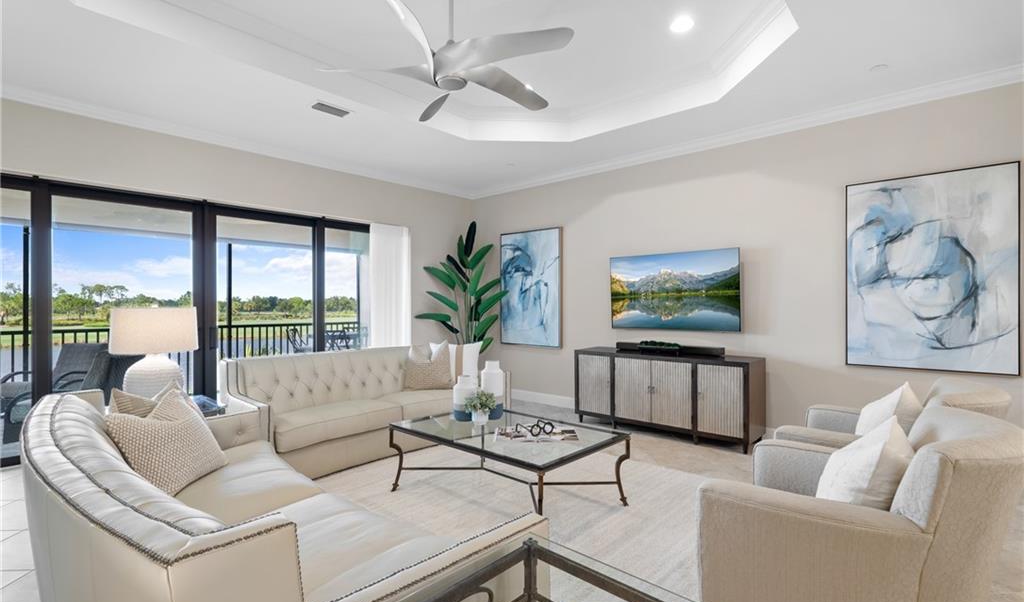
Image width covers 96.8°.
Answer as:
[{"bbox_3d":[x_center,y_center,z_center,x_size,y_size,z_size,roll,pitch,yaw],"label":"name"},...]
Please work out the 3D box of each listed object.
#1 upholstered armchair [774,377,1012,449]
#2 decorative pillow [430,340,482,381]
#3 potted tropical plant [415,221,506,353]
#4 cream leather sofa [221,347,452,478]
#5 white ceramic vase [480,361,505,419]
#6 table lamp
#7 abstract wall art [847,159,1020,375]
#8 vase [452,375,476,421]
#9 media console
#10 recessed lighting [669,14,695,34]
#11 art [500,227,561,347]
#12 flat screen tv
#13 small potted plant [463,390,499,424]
[{"bbox_3d":[2.118,0.911,2.621,0.930,0.900,0.860,0,0,37],"label":"upholstered armchair"},{"bbox_3d":[-0.600,0.710,4.970,0.530,0.500,0.170,0,-16,-23],"label":"decorative pillow"},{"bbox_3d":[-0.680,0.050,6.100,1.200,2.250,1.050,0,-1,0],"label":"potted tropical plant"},{"bbox_3d":[-1.257,0.944,4.337,2.450,0.880,1.080,0,0,-43],"label":"cream leather sofa"},{"bbox_3d":[-0.152,0.688,3.535,0.175,0.435,0.175,0,0,0],"label":"white ceramic vase"},{"bbox_3d":[-2.285,0.385,2.900,0.450,0.670,0.450,0,-1,43],"label":"table lamp"},{"bbox_3d":[3.300,-0.230,3.635,1.020,1.530,0.050,0,-1,43],"label":"abstract wall art"},{"bbox_3d":[-0.354,0.739,3.477,0.180,0.335,0.180,0,0,0],"label":"vase"},{"bbox_3d":[1.555,0.957,4.770,1.840,0.810,0.460,0,-1,43],"label":"media console"},{"bbox_3d":[1.237,-2.018,3.320,0.180,0.030,0.180,0,-1,0],"label":"recessed lighting"},{"bbox_3d":[0.243,-0.168,6.100,1.020,1.530,0.055,0,-1,43],"label":"art"},{"bbox_3d":[1.707,-0.096,4.869,1.410,0.820,0.060,0,0,39],"label":"flat screen tv"},{"bbox_3d":[-0.233,0.786,3.359,0.235,0.240,0.235,0,0,0],"label":"small potted plant"}]

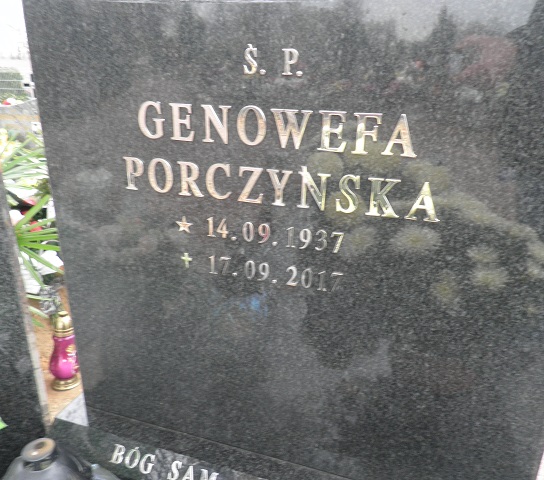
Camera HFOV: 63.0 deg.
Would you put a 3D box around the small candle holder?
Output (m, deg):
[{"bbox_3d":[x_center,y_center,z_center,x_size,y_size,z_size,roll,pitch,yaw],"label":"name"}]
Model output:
[{"bbox_3d":[-0.547,0.290,1.175,0.074,0.214,0.074,5,20,-2],"label":"small candle holder"}]

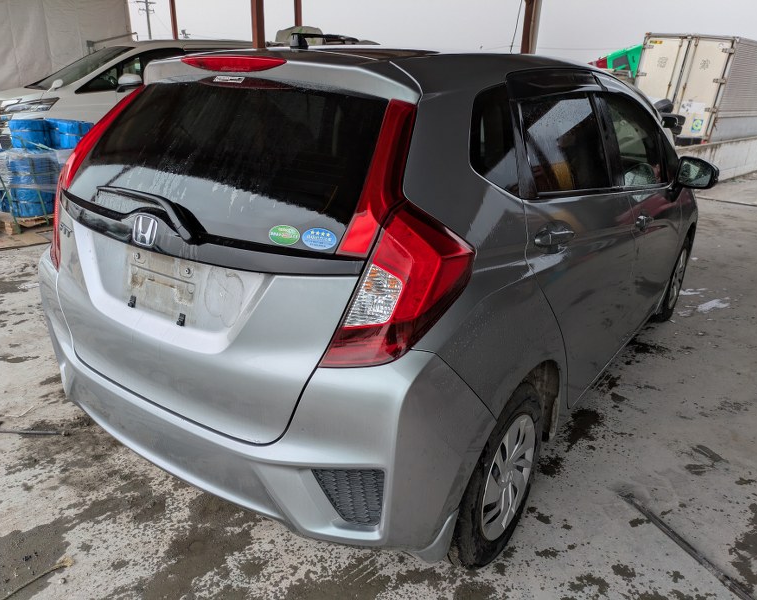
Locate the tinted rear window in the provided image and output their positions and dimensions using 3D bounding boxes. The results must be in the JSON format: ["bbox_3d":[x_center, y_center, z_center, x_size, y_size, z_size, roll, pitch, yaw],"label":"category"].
[{"bbox_3d":[-0.447,-0.399,1.547,1.120,0.440,0.090,15,-13,33],"label":"tinted rear window"}]

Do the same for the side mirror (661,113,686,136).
[{"bbox_3d":[3.225,-1.915,6.300,0.220,0.220,0.140,15,24,33],"label":"side mirror"}]

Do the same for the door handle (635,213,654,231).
[{"bbox_3d":[1.086,-0.315,2.341,0.050,0.050,0.190,15,24,33],"label":"door handle"}]

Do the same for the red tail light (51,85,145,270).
[{"bbox_3d":[-0.971,-0.425,1.924,0.300,0.555,0.380,15,24,33],"label":"red tail light"}]

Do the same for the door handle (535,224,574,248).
[{"bbox_3d":[0.460,-0.163,1.502,0.050,0.055,0.205,15,24,33],"label":"door handle"}]

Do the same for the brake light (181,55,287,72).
[{"bbox_3d":[-0.391,-0.627,1.535,0.405,0.050,0.045,15,24,33],"label":"brake light"}]

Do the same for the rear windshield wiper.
[{"bbox_3d":[-0.616,-0.231,1.502,0.440,0.110,0.075,15,24,33],"label":"rear windshield wiper"}]

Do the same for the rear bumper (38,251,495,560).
[{"bbox_3d":[-0.491,0.223,1.736,1.670,0.620,0.370,15,24,33],"label":"rear bumper"}]

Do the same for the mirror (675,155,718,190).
[{"bbox_3d":[1.539,-0.614,2.780,0.210,0.160,0.130,15,24,33],"label":"mirror"}]

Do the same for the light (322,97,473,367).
[{"bbox_3d":[0.056,-0.141,1.232,0.300,0.555,0.380,15,24,33],"label":"light"}]

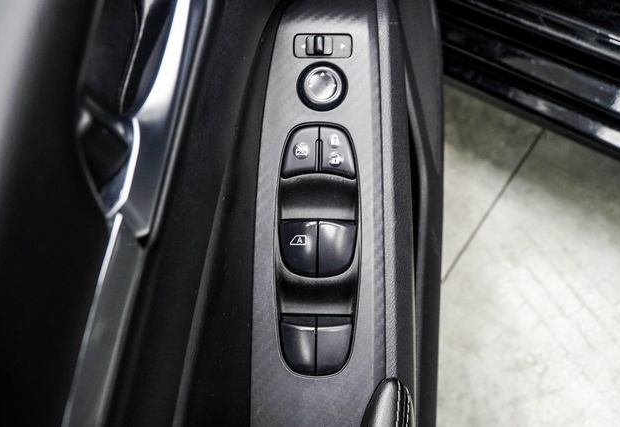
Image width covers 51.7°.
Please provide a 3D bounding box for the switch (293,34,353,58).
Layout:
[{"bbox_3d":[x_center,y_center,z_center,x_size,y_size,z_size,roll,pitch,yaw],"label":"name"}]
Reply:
[{"bbox_3d":[0.008,-0.108,0.415,0.038,0.009,0.015,1,87,0],"label":"switch"}]

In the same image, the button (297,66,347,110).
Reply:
[{"bbox_3d":[0.008,-0.081,0.412,0.031,0.011,0.030,1,87,0],"label":"button"}]

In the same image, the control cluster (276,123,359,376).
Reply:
[{"bbox_3d":[0.005,0.023,0.414,0.052,0.025,0.163,1,87,0],"label":"control cluster"}]

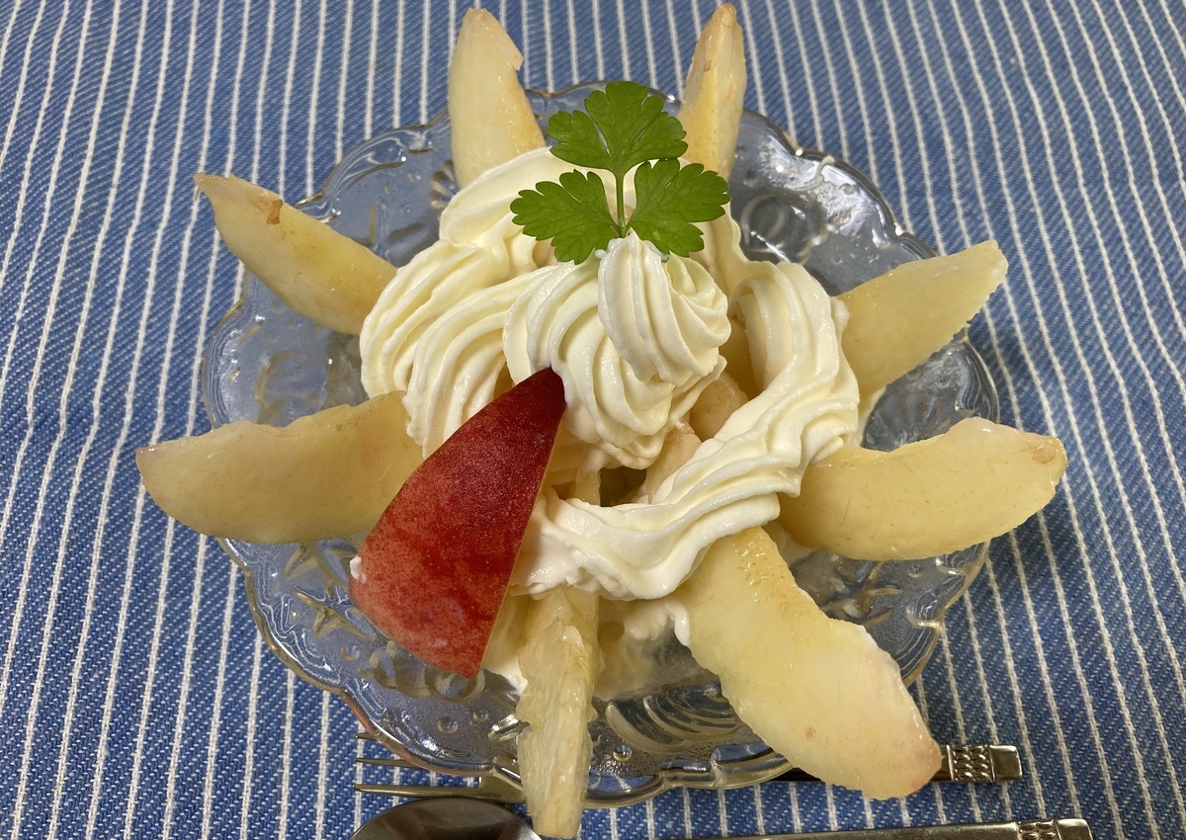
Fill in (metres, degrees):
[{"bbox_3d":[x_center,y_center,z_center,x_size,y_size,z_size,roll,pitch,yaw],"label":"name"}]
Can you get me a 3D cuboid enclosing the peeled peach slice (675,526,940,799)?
[{"bbox_3d":[0.033,0.040,0.183,0.029,0.021,0.068,-37,63,-17],"label":"peeled peach slice"}]

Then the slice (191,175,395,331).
[{"bbox_3d":[-0.055,-0.031,0.212,0.064,0.022,0.023,29,67,-2],"label":"slice"}]

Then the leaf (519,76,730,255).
[{"bbox_3d":[0.005,-0.042,0.161,0.036,0.030,0.009,3,25,0],"label":"leaf"}]

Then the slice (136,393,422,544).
[{"bbox_3d":[-0.053,0.010,0.196,0.072,0.021,0.026,2,65,-8],"label":"slice"}]

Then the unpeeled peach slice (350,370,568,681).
[{"bbox_3d":[-0.020,0.017,0.180,0.030,0.025,0.058,31,103,16],"label":"unpeeled peach slice"}]

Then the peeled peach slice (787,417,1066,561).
[{"bbox_3d":[0.057,0.014,0.195,0.073,0.021,0.028,-4,65,6],"label":"peeled peach slice"}]

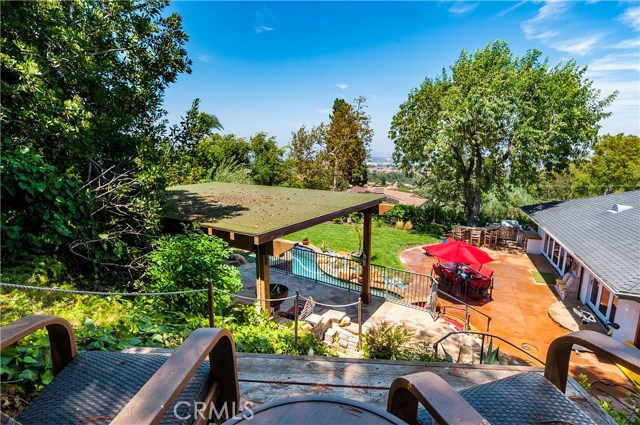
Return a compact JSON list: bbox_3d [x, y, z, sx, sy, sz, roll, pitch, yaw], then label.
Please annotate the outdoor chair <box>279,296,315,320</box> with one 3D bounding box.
[{"bbox_3d":[-0.699,2.909,9.975,0.950,0.800,0.720,7,13,32],"label":"outdoor chair"}]

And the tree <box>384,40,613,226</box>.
[{"bbox_3d":[12.400,-5.018,23.477,14.200,13.800,13.200,5,12,27],"label":"tree"}]

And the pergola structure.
[{"bbox_3d":[-2.587,1.405,9.916,7.600,3.778,5.600,7,13,32],"label":"pergola structure"}]

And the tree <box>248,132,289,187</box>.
[{"bbox_3d":[-4.650,-3.115,28.922,3.800,8.050,3.800,-2,11,-9],"label":"tree"}]

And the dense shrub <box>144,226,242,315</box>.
[{"bbox_3d":[-2.060,1.020,5.594,1.550,1.630,1.450,-4,11,-21],"label":"dense shrub"}]

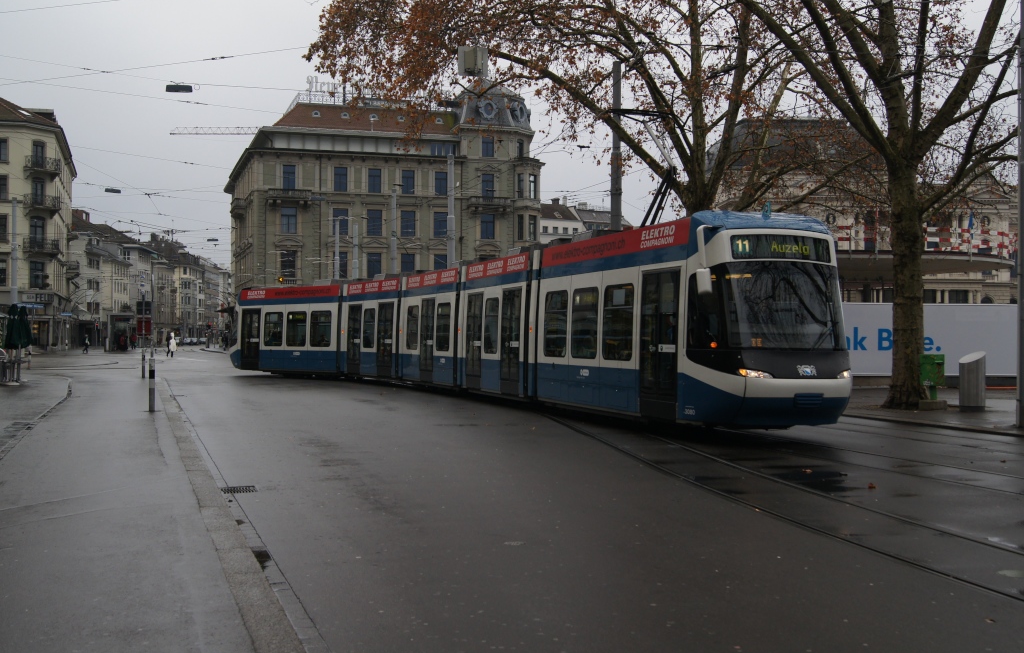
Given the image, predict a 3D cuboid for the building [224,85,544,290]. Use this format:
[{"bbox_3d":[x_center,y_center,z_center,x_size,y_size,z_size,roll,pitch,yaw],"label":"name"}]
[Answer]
[{"bbox_3d":[-15.100,-11.300,119.000,28.300,27.000,28.000,0,0,-18],"label":"building"}]

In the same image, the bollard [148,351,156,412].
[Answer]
[{"bbox_3d":[-7.214,1.182,22.200,0.120,1.060,0.120,0,0,-16],"label":"bollard"}]

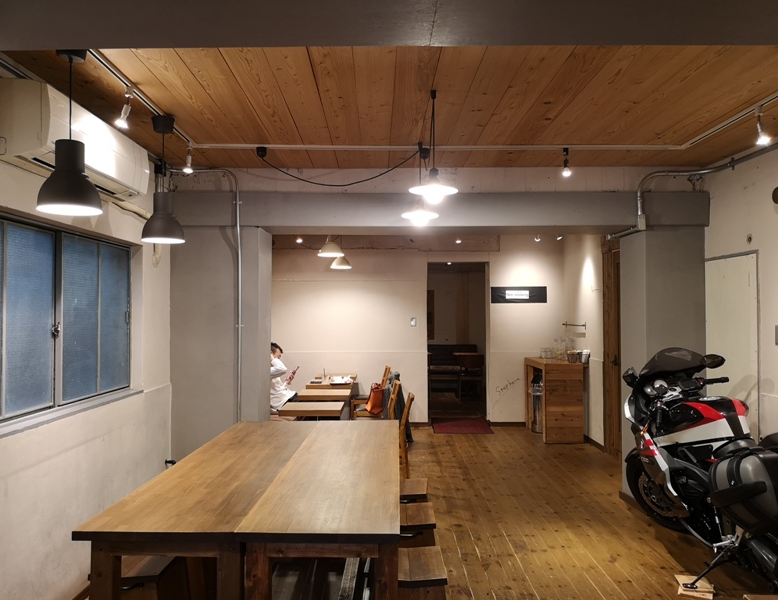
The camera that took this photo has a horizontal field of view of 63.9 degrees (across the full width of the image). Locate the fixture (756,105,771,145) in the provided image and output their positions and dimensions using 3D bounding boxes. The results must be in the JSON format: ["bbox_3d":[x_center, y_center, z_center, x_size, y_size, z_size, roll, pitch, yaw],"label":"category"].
[{"bbox_3d":[1.928,-0.894,3.216,0.068,0.185,0.060,0,-1,-1],"label":"fixture"}]

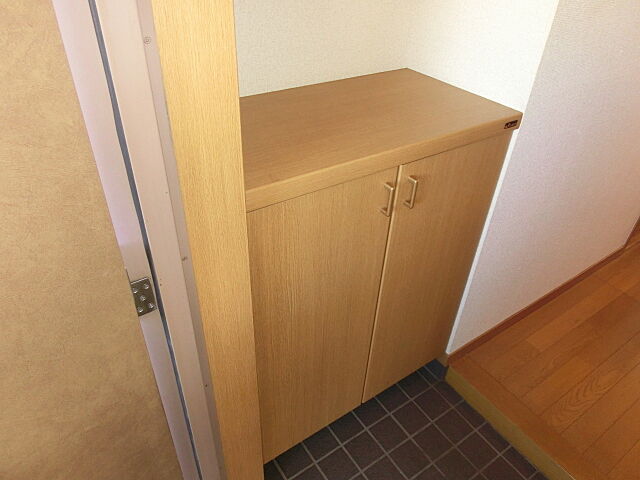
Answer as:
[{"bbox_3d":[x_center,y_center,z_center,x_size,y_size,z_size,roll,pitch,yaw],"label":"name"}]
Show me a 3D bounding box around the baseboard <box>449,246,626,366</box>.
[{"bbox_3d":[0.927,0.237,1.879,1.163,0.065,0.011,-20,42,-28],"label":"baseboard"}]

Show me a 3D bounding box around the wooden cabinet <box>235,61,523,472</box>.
[{"bbox_3d":[0.043,0.066,1.301,0.742,0.871,0.402,-20,42,-28],"label":"wooden cabinet"}]

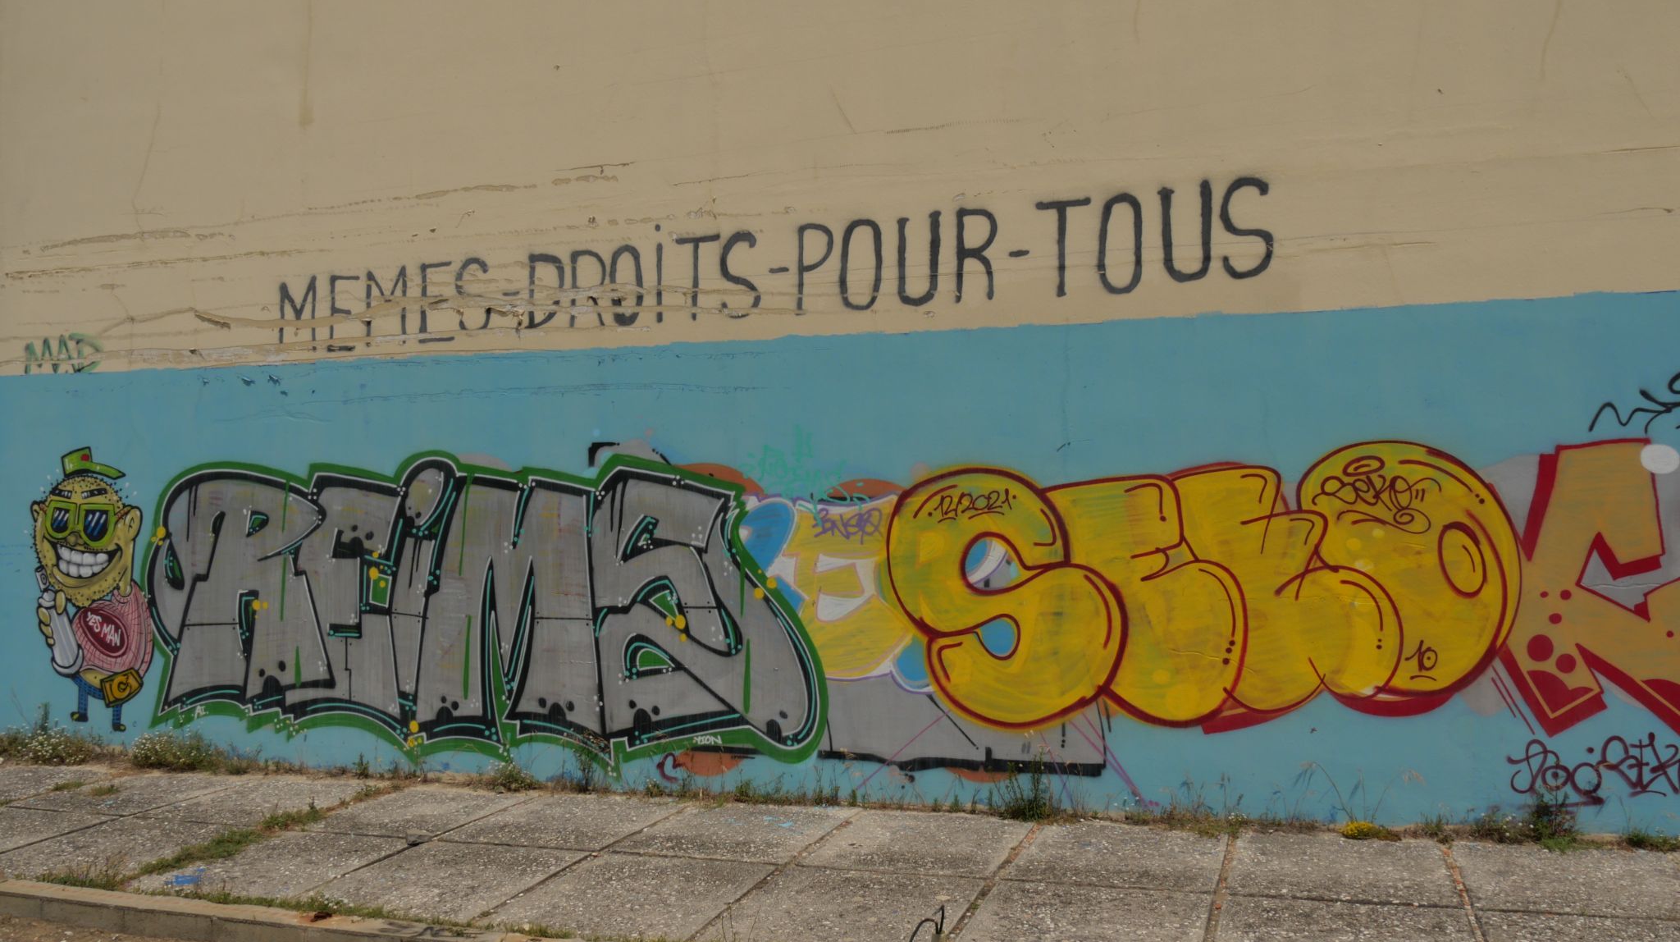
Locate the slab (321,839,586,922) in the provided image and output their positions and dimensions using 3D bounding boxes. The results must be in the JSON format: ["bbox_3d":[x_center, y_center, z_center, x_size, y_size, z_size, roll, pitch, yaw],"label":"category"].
[{"bbox_3d":[-1.779,1.905,6.257,0.892,0.080,0.998,-2,-1,19],"label":"slab"}]

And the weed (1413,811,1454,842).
[{"bbox_3d":[2.794,1.669,6.423,0.173,0.131,0.150,-1,-2,18],"label":"weed"}]

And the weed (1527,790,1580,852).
[{"bbox_3d":[3.254,1.596,6.246,0.217,0.256,0.220,-1,-2,18],"label":"weed"}]

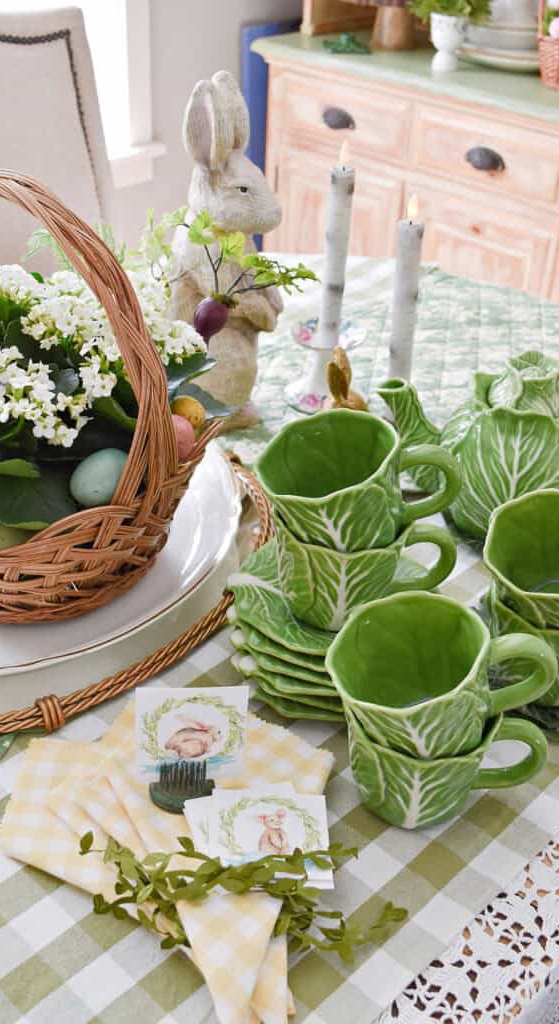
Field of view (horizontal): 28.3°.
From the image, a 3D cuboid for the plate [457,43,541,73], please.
[{"bbox_3d":[0.467,-0.852,2.080,0.270,0.026,0.270,3,31,0],"label":"plate"}]

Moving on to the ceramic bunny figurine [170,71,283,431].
[{"bbox_3d":[-0.049,-0.241,1.041,0.113,0.326,0.097,8,32,9],"label":"ceramic bunny figurine"}]

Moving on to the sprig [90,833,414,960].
[{"bbox_3d":[-0.022,0.201,0.595,0.180,0.035,0.073,4,31,2],"label":"sprig"}]

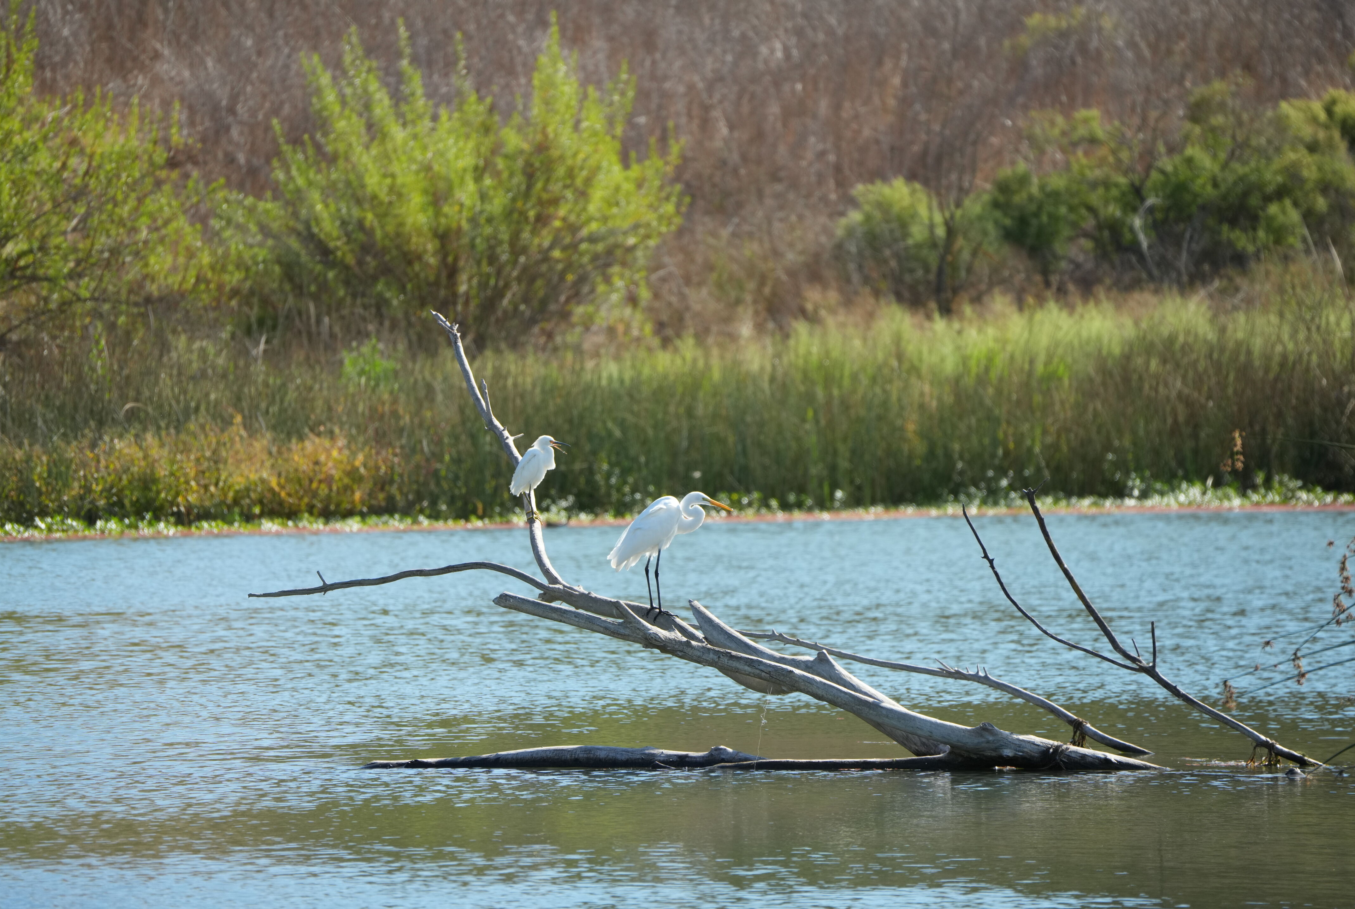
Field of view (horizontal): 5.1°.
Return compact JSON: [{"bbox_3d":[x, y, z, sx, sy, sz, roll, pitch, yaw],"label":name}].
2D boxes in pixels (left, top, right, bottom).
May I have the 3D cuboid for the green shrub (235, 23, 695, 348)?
[{"bbox_3d":[-1.616,-1.987,111.000,3.300,2.450,2.800,0,1,0],"label":"green shrub"}]

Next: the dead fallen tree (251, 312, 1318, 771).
[{"bbox_3d":[0.281,0.367,61.000,4.000,1.900,1.600,0,1,0],"label":"dead fallen tree"}]

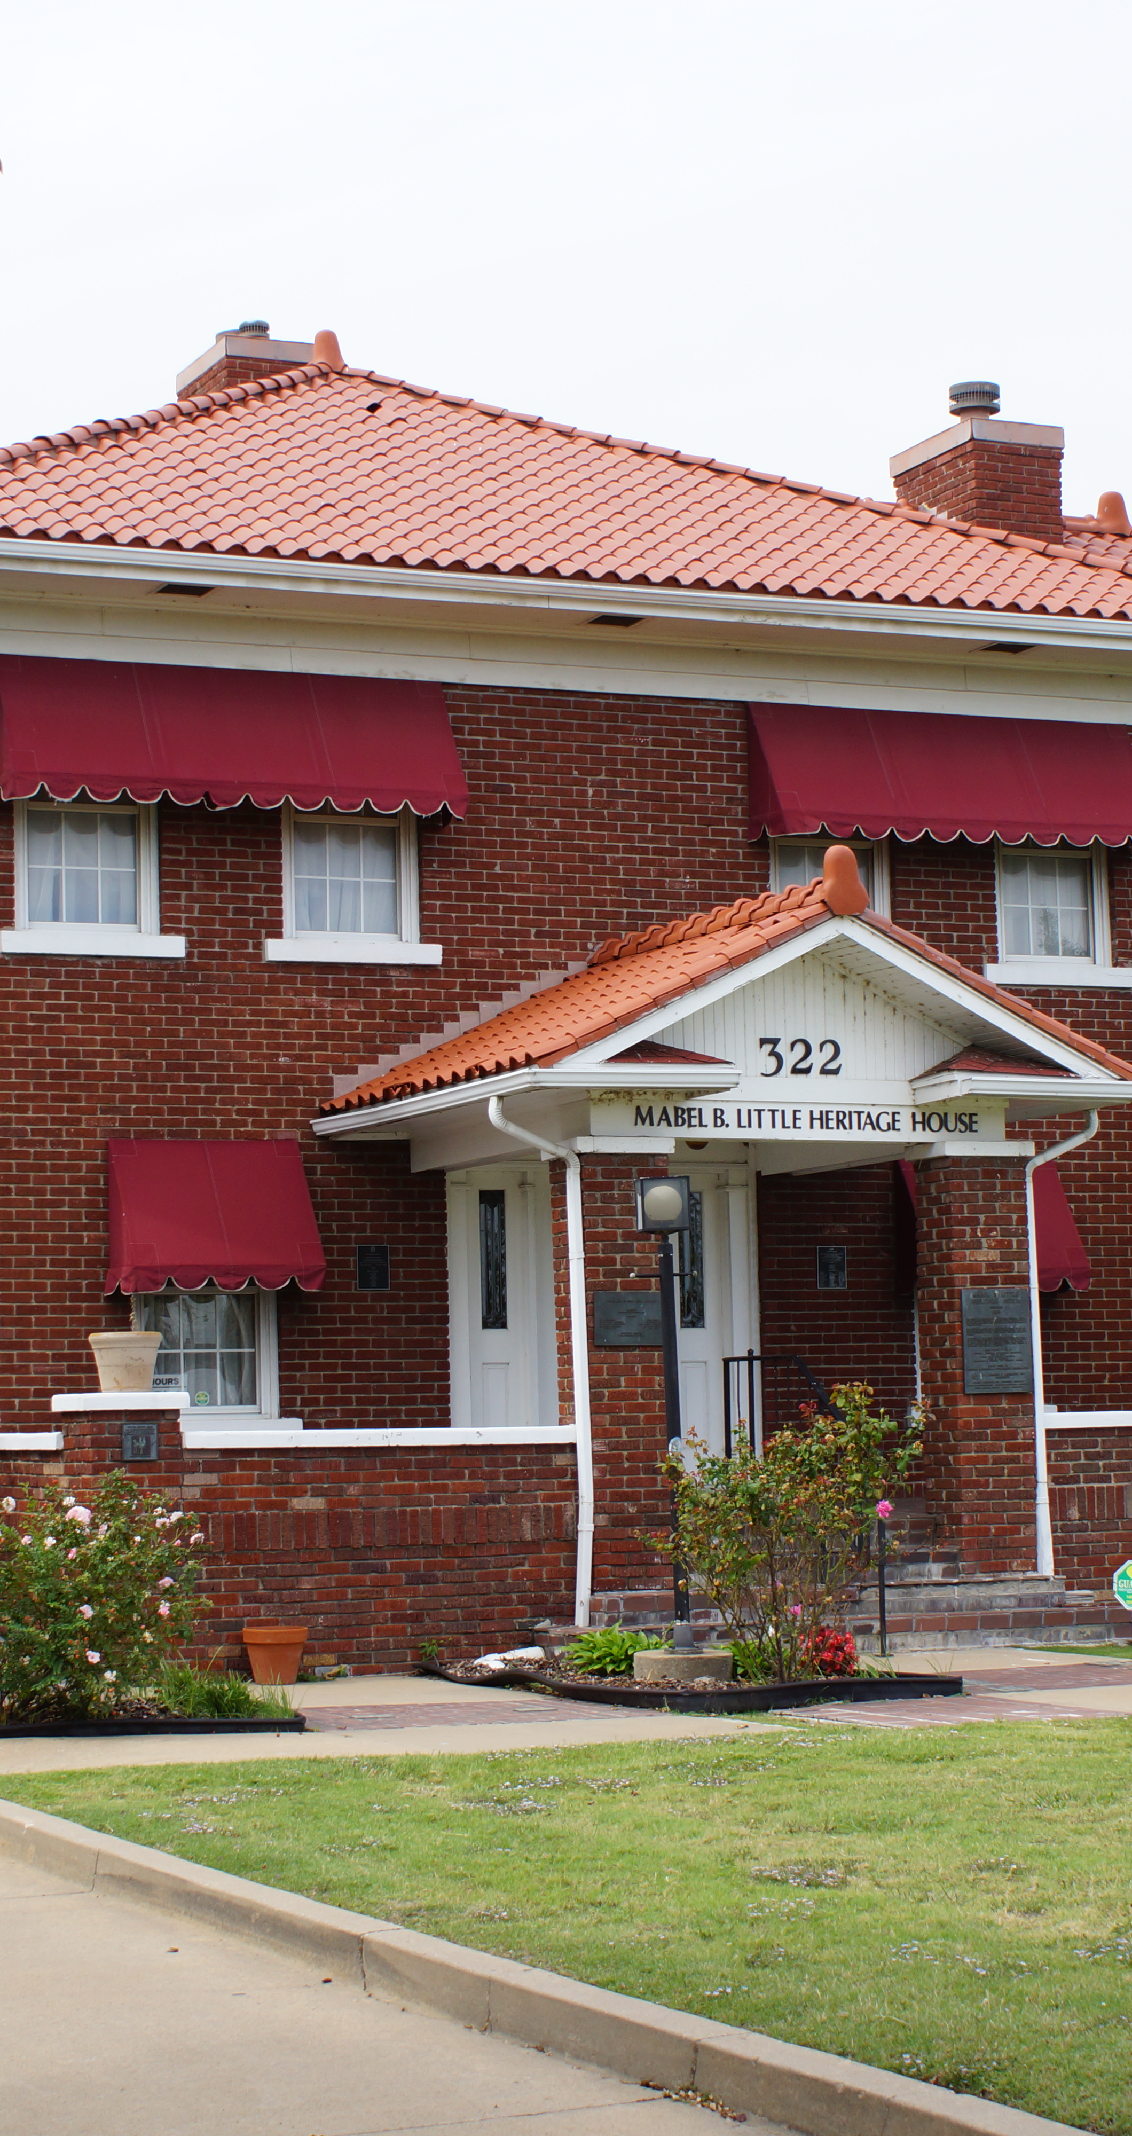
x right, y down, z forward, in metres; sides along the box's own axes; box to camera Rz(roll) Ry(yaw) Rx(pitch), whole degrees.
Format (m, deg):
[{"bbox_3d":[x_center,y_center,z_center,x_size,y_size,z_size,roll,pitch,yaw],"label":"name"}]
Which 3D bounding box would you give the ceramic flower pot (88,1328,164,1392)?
[{"bbox_3d":[-2.394,1.591,20.335,0.430,0.330,0.430,-2,-6,0],"label":"ceramic flower pot"}]

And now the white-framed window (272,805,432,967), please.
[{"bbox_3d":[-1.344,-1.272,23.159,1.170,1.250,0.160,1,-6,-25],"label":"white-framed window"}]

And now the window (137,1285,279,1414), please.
[{"bbox_3d":[-2.176,1.357,22.500,0.920,1.510,0.120,1,-6,-24],"label":"window"}]

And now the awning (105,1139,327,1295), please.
[{"bbox_3d":[-2.086,0.887,22.306,1.230,0.930,0.430,1,-6,-24],"label":"awning"}]

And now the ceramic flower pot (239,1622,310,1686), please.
[{"bbox_3d":[-1.512,3.045,19.462,0.345,0.310,0.345,-1,-5,0],"label":"ceramic flower pot"}]

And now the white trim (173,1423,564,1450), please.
[{"bbox_3d":[-1.013,1.989,20.132,2.280,0.097,0.320,1,-6,-24],"label":"white trim"}]

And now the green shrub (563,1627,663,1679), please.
[{"bbox_3d":[0.245,3.083,19.749,0.510,0.280,0.450,-2,-6,0],"label":"green shrub"}]

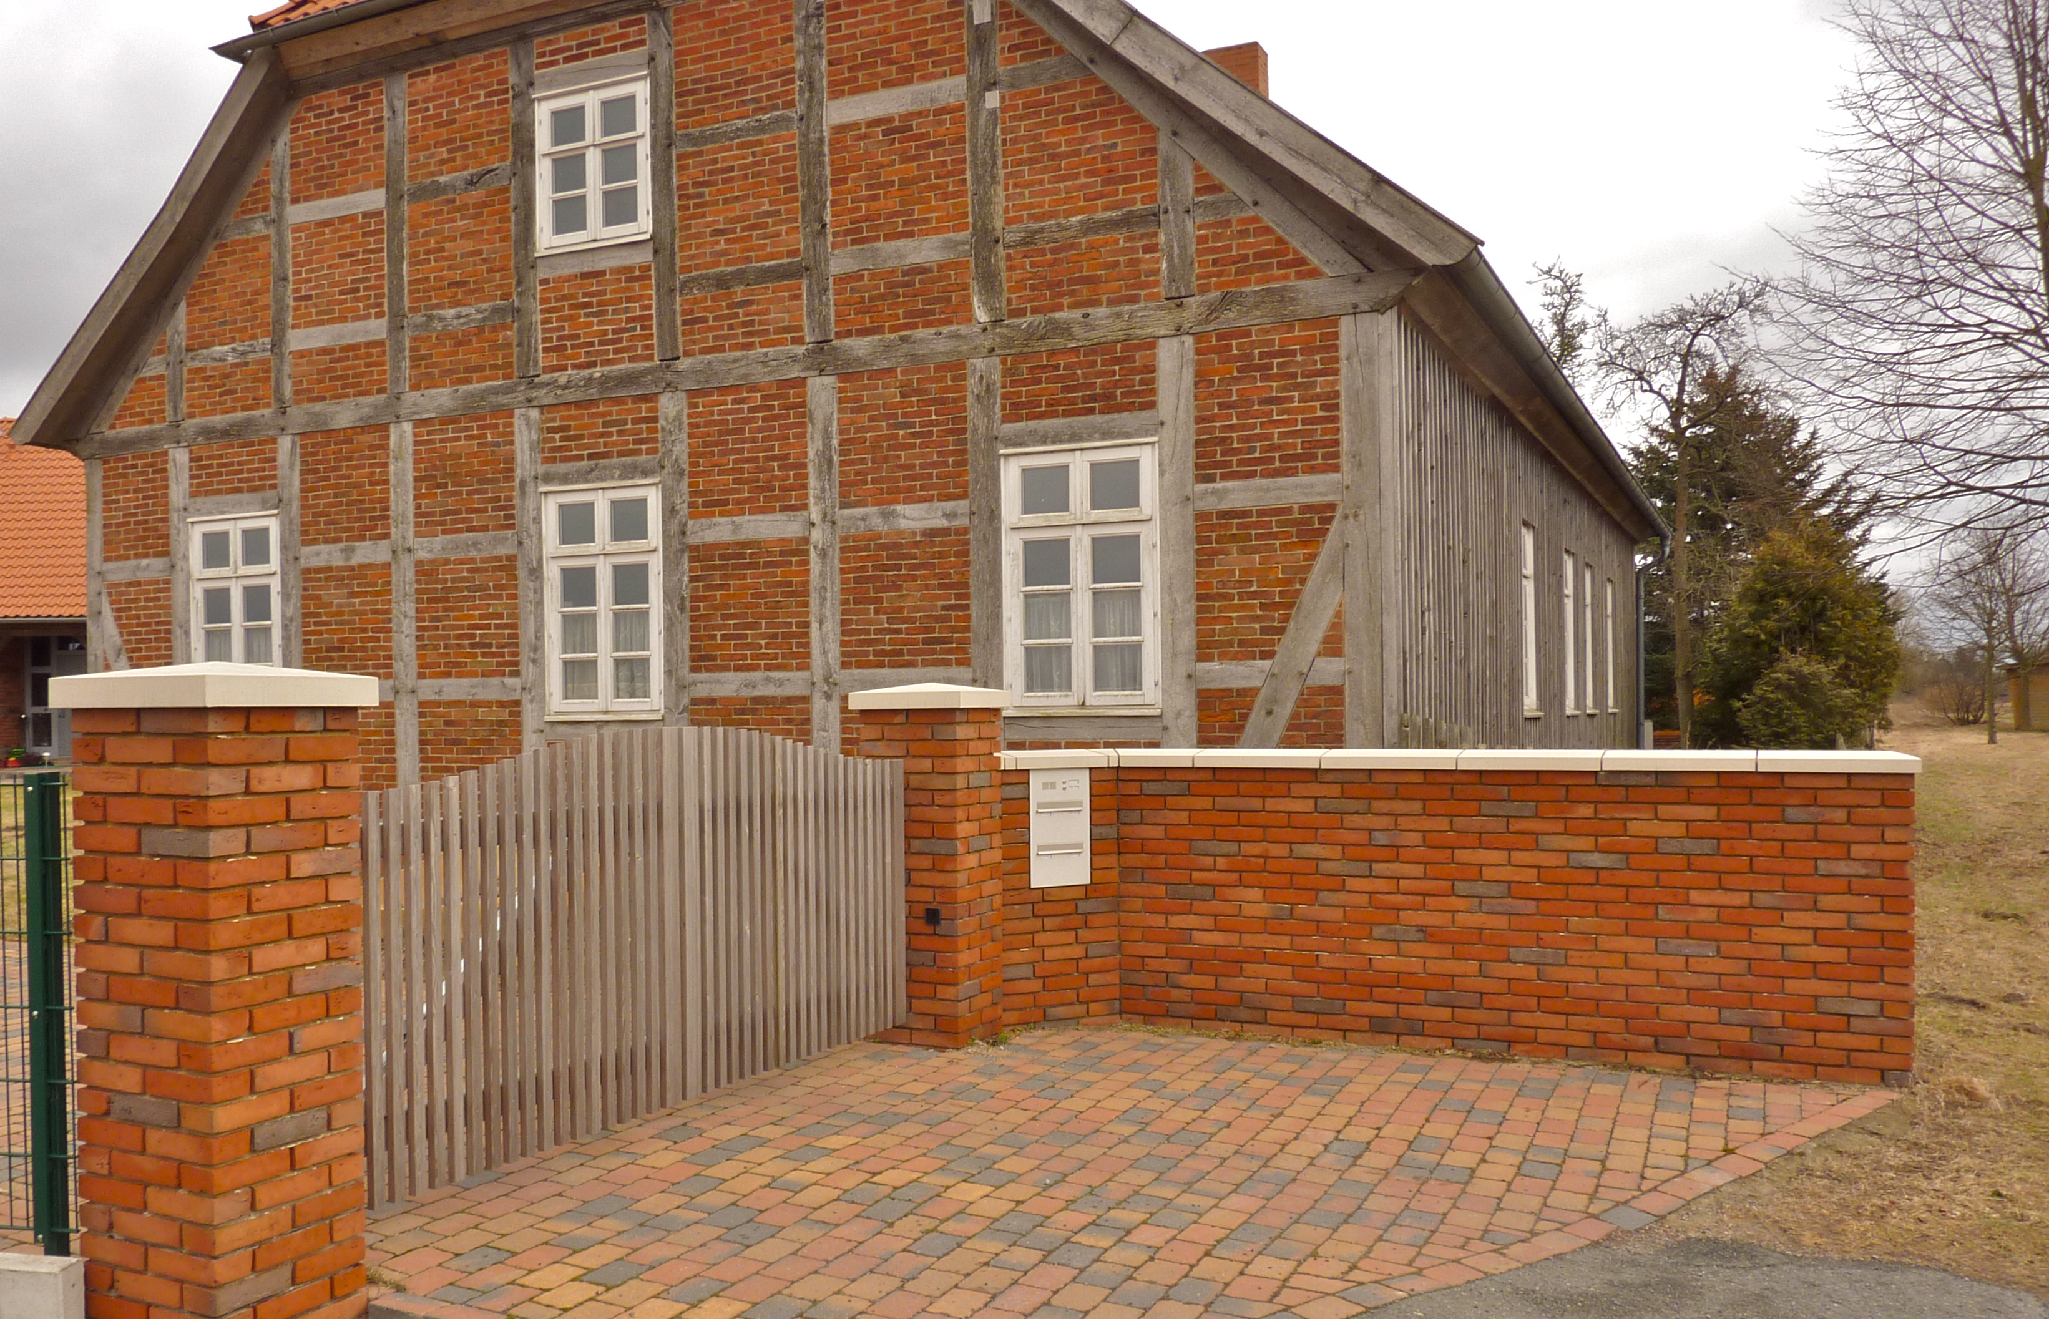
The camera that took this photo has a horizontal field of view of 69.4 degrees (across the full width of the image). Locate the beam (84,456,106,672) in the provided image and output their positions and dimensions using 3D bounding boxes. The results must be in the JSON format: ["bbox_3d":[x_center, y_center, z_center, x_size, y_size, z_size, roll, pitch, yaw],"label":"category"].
[{"bbox_3d":[-8.580,-0.228,13.852,0.251,3.235,0.200,-1,-1,26],"label":"beam"}]

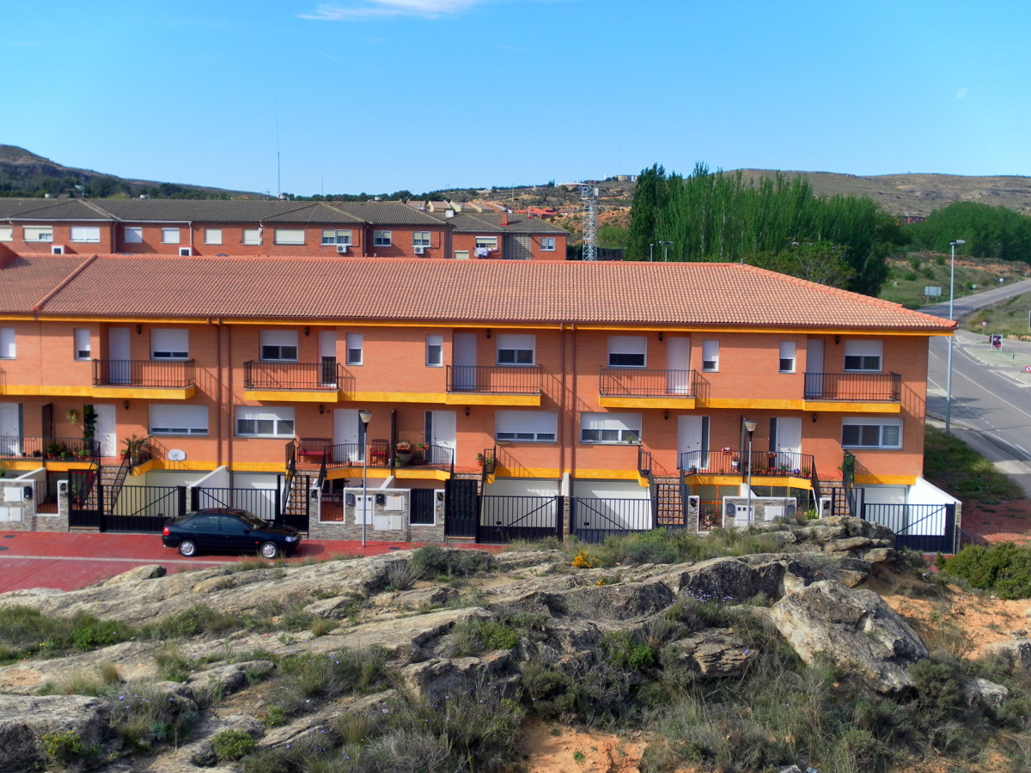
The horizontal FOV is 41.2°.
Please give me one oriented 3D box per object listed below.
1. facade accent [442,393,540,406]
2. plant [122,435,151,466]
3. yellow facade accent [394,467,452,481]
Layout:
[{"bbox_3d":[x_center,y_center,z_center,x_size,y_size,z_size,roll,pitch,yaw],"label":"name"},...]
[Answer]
[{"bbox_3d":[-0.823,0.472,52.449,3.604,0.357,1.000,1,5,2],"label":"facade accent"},{"bbox_3d":[-14.382,2.428,52.001,1.000,1.070,0.920,1,6,1],"label":"plant"},{"bbox_3d":[-3.559,3.409,52.429,2.189,0.355,0.600,1,5,2],"label":"yellow facade accent"}]

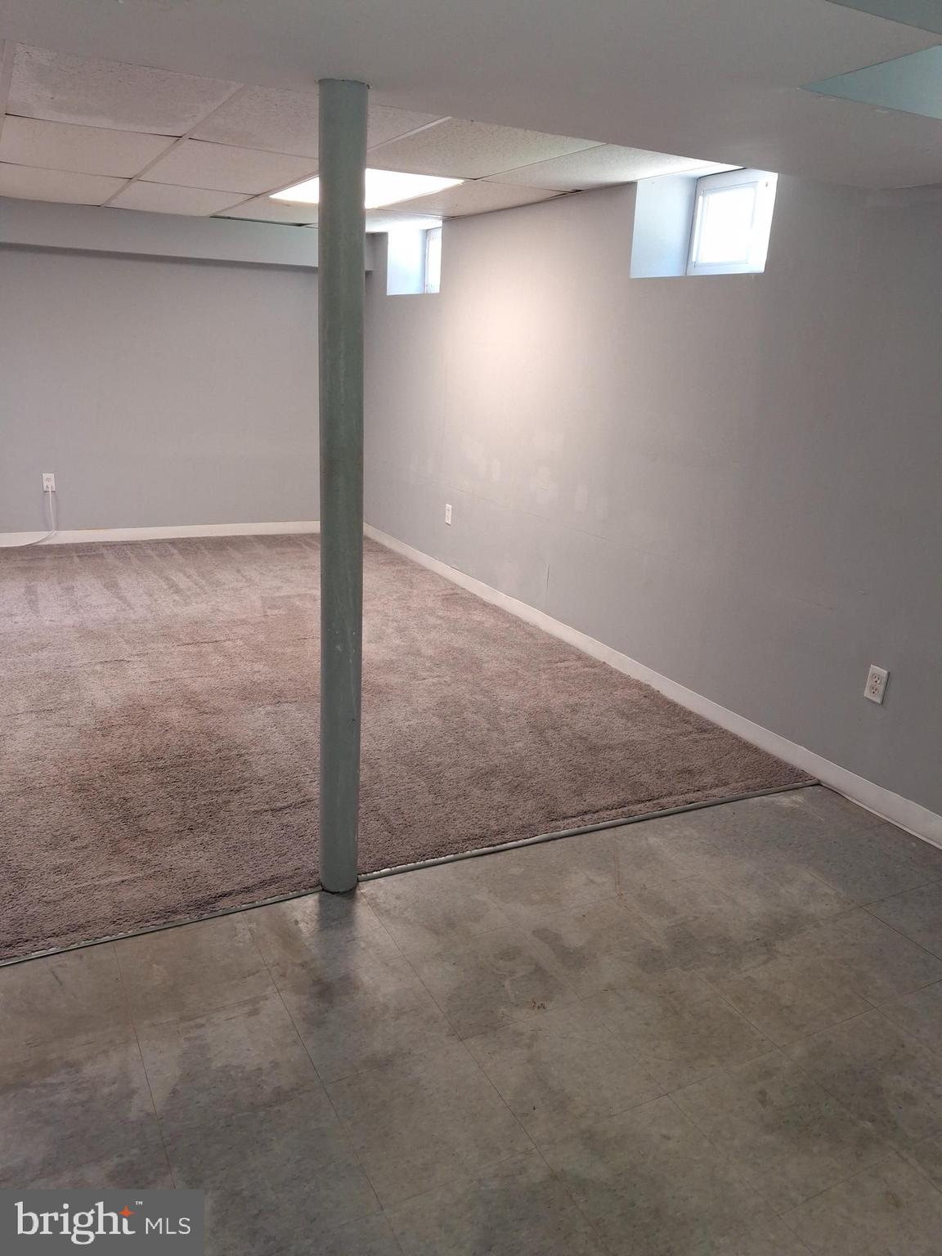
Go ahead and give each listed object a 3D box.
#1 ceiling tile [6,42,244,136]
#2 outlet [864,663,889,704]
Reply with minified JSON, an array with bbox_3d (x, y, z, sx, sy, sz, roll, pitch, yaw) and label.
[{"bbox_3d":[-1.115,-1.667,2.839,0.600,0.020,0.924,-6,20,-27],"label":"ceiling tile"},{"bbox_3d":[1.298,0.181,2.908,0.010,0.115,0.070,-6,20,-27],"label":"outlet"}]

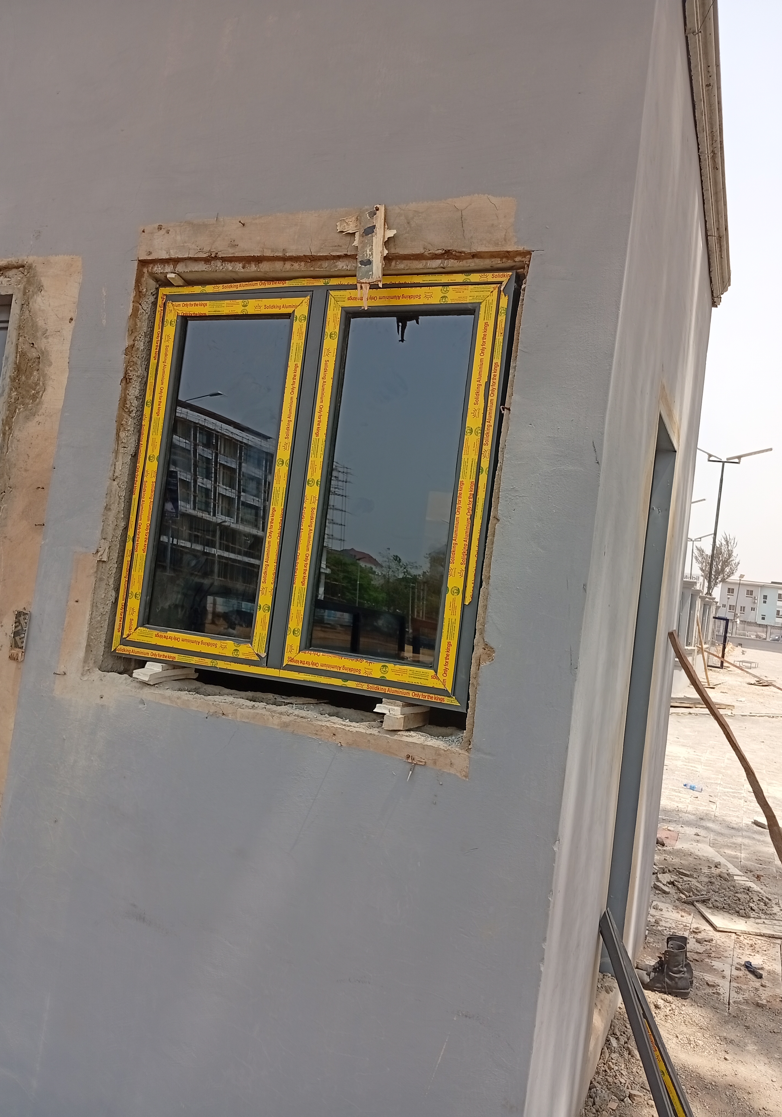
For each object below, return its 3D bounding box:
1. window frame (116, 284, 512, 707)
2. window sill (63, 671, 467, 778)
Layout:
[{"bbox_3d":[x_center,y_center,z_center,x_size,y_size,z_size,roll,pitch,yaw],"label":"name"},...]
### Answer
[{"bbox_3d":[-0.260,-0.230,2.591,1.190,1.185,0.080,5,-2,24],"label":"window frame"},{"bbox_3d":[-0.386,0.446,2.568,1.374,0.110,0.200,5,-2,24],"label":"window sill"}]

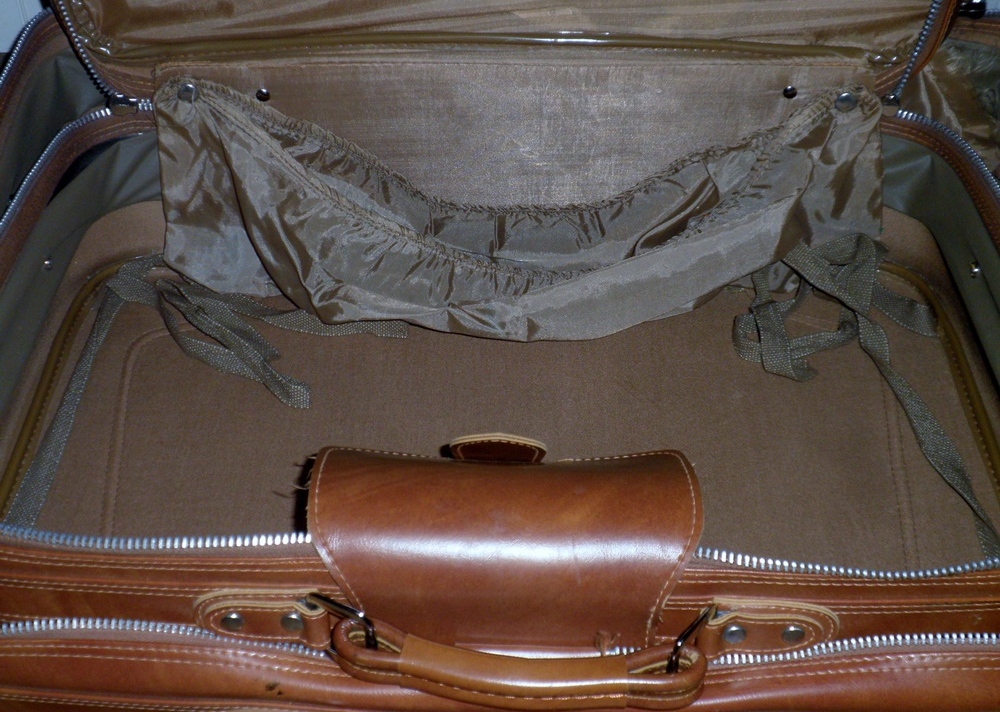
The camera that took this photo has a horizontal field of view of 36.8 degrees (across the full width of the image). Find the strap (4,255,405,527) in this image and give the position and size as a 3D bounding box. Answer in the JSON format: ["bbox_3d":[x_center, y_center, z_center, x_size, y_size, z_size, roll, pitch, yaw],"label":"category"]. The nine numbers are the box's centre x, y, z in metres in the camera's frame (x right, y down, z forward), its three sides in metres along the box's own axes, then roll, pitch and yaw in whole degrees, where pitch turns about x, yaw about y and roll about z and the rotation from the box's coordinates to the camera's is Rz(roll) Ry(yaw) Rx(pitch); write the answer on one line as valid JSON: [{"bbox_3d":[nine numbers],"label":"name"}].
[{"bbox_3d":[-0.155,0.007,0.855,0.200,0.035,0.250,0,41,0],"label":"strap"}]

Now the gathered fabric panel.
[{"bbox_3d":[0.011,-0.089,0.901,0.440,0.115,0.115,0,41,0],"label":"gathered fabric panel"}]

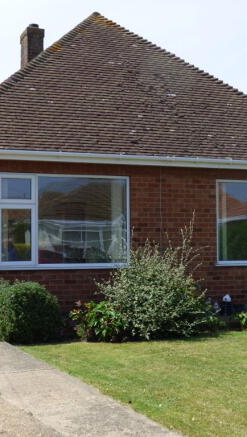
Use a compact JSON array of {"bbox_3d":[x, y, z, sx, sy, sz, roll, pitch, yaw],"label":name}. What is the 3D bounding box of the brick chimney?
[{"bbox_3d":[-2.554,-4.710,20.240,0.486,1.303,0.788,1,-3,-22],"label":"brick chimney"}]

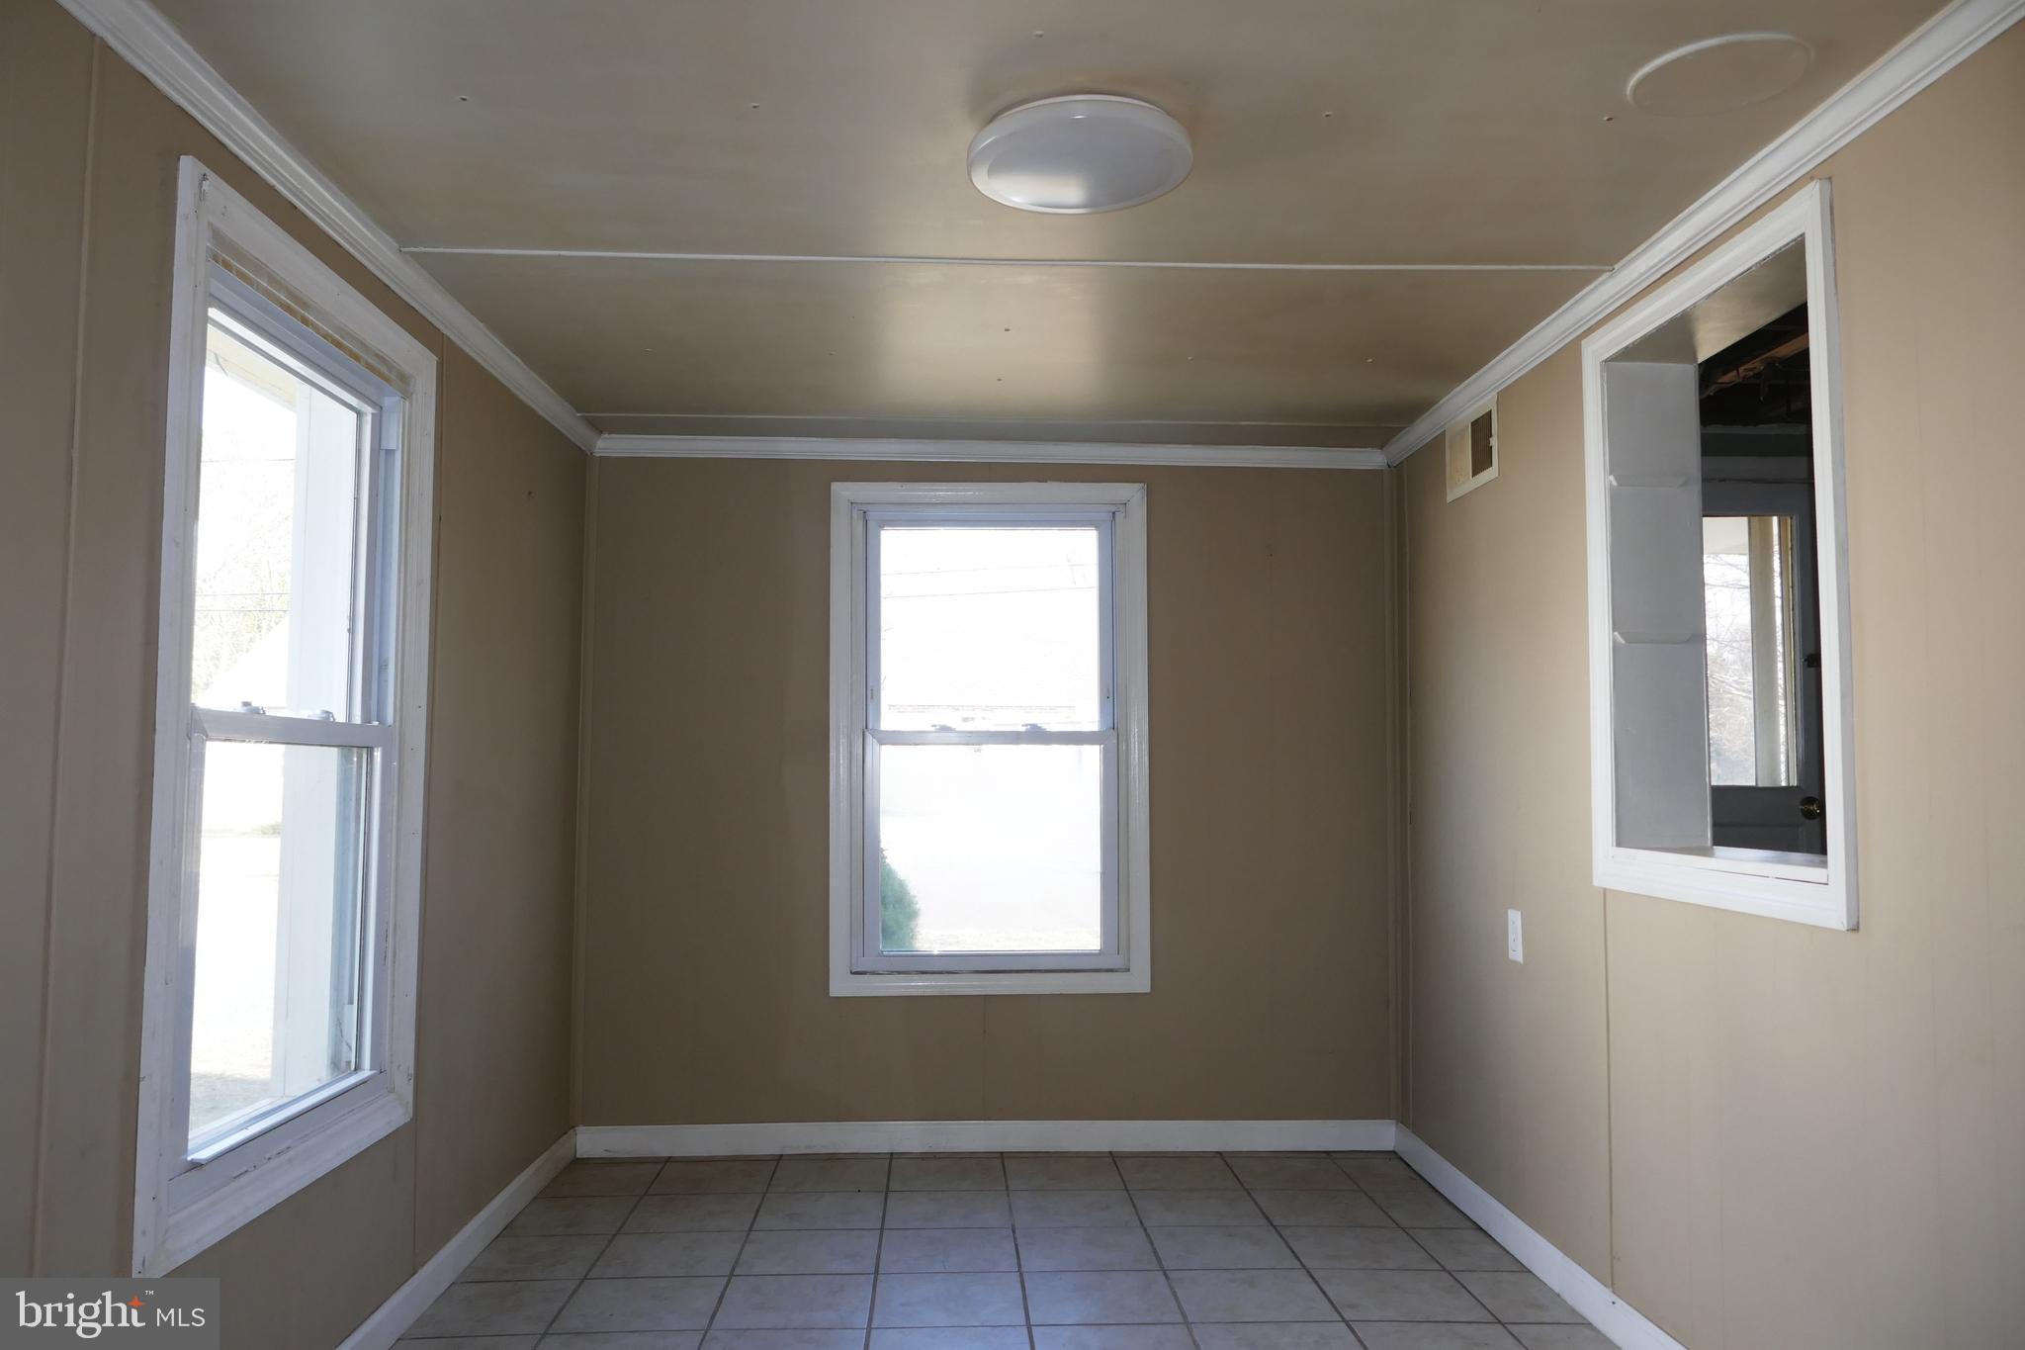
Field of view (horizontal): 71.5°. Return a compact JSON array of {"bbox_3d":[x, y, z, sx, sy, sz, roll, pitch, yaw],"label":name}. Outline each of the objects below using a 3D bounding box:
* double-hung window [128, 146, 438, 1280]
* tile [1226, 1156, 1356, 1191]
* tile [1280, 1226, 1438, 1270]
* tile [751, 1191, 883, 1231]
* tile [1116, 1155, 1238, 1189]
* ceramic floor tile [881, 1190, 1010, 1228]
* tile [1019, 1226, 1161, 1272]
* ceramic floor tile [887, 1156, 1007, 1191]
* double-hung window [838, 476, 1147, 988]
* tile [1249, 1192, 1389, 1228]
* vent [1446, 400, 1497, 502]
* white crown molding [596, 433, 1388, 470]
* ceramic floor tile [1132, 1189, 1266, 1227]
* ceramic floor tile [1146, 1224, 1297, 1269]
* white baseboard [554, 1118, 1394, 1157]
[{"bbox_3d":[-1.195,0.077,2.317,0.120,1.484,0.920,0,-4,-3],"label":"double-hung window"},{"bbox_3d":[0.775,1.376,3.881,0.308,0.010,0.305,0,-4,-2],"label":"tile"},{"bbox_3d":[0.800,1.334,3.273,0.308,0.010,0.305,0,-4,-2],"label":"tile"},{"bbox_3d":[-0.475,1.347,3.521,0.308,0.010,0.305,0,-4,-2],"label":"tile"},{"bbox_3d":[0.460,1.374,3.868,0.308,0.010,0.305,0,-4,-2],"label":"tile"},{"bbox_3d":[-0.161,1.347,3.528,0.308,0.010,0.304,0,-4,-2],"label":"ceramic floor tile"},{"bbox_3d":[0.170,1.331,3.248,0.306,0.010,0.306,0,-4,-3],"label":"tile"},{"bbox_3d":[-0.174,1.374,3.851,0.306,0.010,0.306,0,-4,-3],"label":"ceramic floor tile"},{"bbox_3d":[-0.066,0.183,4.188,0.932,1.501,0.110,0,-4,-2],"label":"double-hung window"},{"bbox_3d":[0.787,1.358,3.586,0.306,0.010,0.306,0,-4,-3],"label":"tile"},{"bbox_3d":[1.156,-0.565,3.561,0.018,0.200,0.354,0,-4,-2],"label":"vent"},{"bbox_3d":[-0.051,-0.657,4.162,2.361,0.050,0.050,0,-4,-2],"label":"white crown molding"},{"bbox_3d":[0.468,1.342,3.529,0.305,0.010,0.301,0,-4,-3],"label":"ceramic floor tile"},{"bbox_3d":[0.485,1.332,3.260,0.308,0.010,0.305,0,-4,-2],"label":"ceramic floor tile"},{"bbox_3d":[-0.060,1.334,4.043,2.348,0.088,0.015,0,-4,-2],"label":"white baseboard"}]

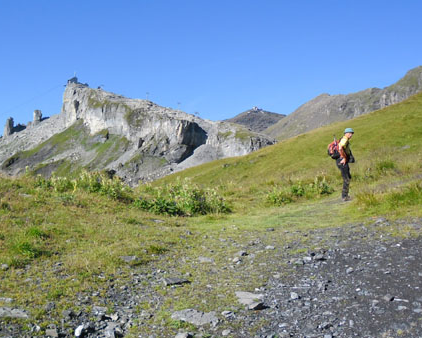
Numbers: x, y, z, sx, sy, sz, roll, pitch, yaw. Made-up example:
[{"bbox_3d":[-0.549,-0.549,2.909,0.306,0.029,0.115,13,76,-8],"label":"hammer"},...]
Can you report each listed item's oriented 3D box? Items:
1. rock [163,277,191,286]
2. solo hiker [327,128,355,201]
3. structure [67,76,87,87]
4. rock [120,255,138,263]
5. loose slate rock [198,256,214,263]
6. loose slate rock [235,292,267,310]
[{"bbox_3d":[-0.413,1.345,4.200,0.330,0.060,0.190,-2,1,-6],"label":"rock"},{"bbox_3d":[3.134,-0.109,8.500,0.620,1.760,0.520,-1,-3,12],"label":"solo hiker"},{"bbox_3d":[-361.119,-236.689,950.000,56.000,25.000,30.000,-1,-3,17],"label":"structure"},{"bbox_3d":[-1.207,1.325,5.200,0.260,0.060,0.180,-2,1,0],"label":"rock"},{"bbox_3d":[-0.064,1.288,5.000,0.225,0.050,0.160,-2,1,0],"label":"loose slate rock"},{"bbox_3d":[0.409,1.329,3.550,0.320,0.090,0.290,-2,1,-11],"label":"loose slate rock"}]

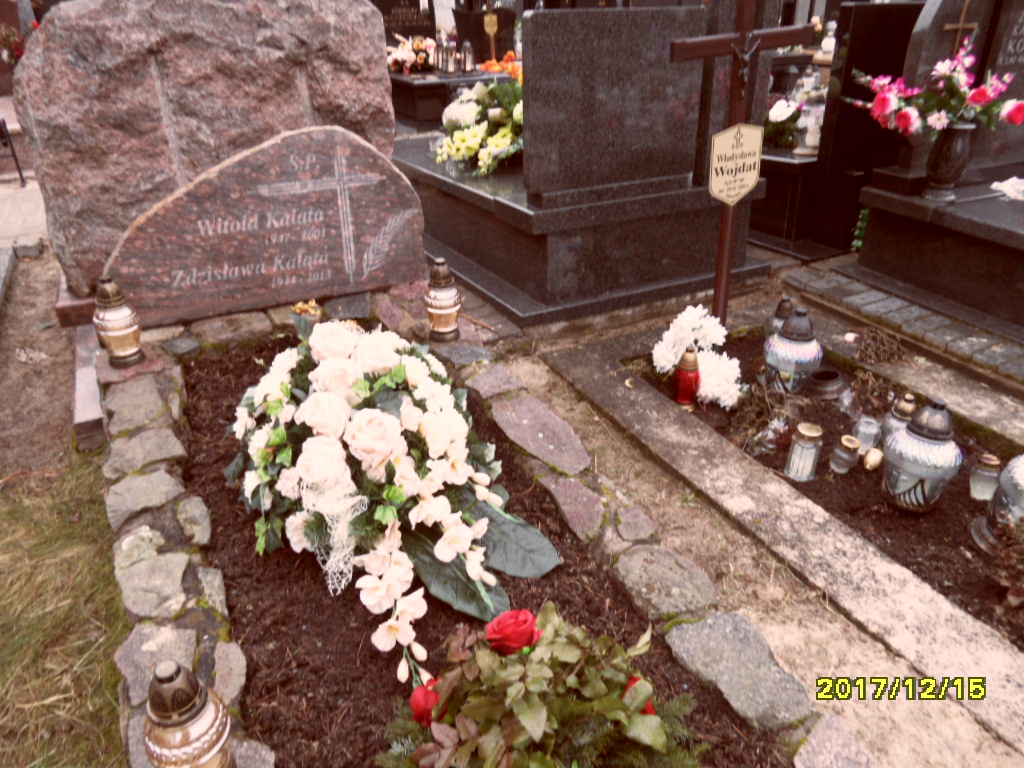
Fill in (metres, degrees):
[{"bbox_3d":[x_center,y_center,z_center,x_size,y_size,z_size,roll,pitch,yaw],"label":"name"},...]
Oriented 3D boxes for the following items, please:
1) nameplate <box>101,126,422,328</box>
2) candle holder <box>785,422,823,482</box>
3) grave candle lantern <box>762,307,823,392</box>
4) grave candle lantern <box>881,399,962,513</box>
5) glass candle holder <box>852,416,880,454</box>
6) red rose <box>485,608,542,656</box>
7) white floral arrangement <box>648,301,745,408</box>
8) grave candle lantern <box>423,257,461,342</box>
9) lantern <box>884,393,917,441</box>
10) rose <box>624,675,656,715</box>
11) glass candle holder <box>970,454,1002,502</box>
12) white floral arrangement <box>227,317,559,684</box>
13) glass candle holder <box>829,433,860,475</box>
[{"bbox_3d":[-1.067,-0.691,3.061,1.360,0.730,0.100,-13,26,-19],"label":"nameplate"},{"bbox_3d":[0.776,0.181,1.896,0.087,0.160,0.087,-13,26,-19],"label":"candle holder"},{"bbox_3d":[0.856,-0.104,2.130,0.160,0.275,0.160,-14,28,-22],"label":"grave candle lantern"},{"bbox_3d":[0.936,0.159,1.572,0.157,0.277,0.157,-14,28,-22],"label":"grave candle lantern"},{"bbox_3d":[0.930,0.129,1.846,0.065,0.095,0.065,-14,28,-22],"label":"glass candle holder"},{"bbox_3d":[0.002,0.377,1.080,0.085,0.070,0.085,-3,25,1],"label":"red rose"},{"bbox_3d":[0.613,-0.091,2.360,0.300,0.270,0.260,-13,26,-19],"label":"white floral arrangement"},{"bbox_3d":[-0.260,-0.312,2.568,0.132,0.293,0.132,-2,26,1],"label":"grave candle lantern"},{"bbox_3d":[0.995,0.103,1.808,0.090,0.170,0.090,-14,28,-22],"label":"lantern"},{"bbox_3d":[0.186,0.450,1.030,0.065,0.065,0.065,-13,26,-19],"label":"rose"},{"bbox_3d":[1.188,0.235,1.774,0.080,0.115,0.080,-13,26,-19],"label":"glass candle holder"},{"bbox_3d":[-0.392,0.159,1.775,0.660,0.360,1.150,-13,26,-19],"label":"white floral arrangement"},{"bbox_3d":[0.903,0.188,1.931,0.075,0.105,0.075,-6,24,-21],"label":"glass candle holder"}]

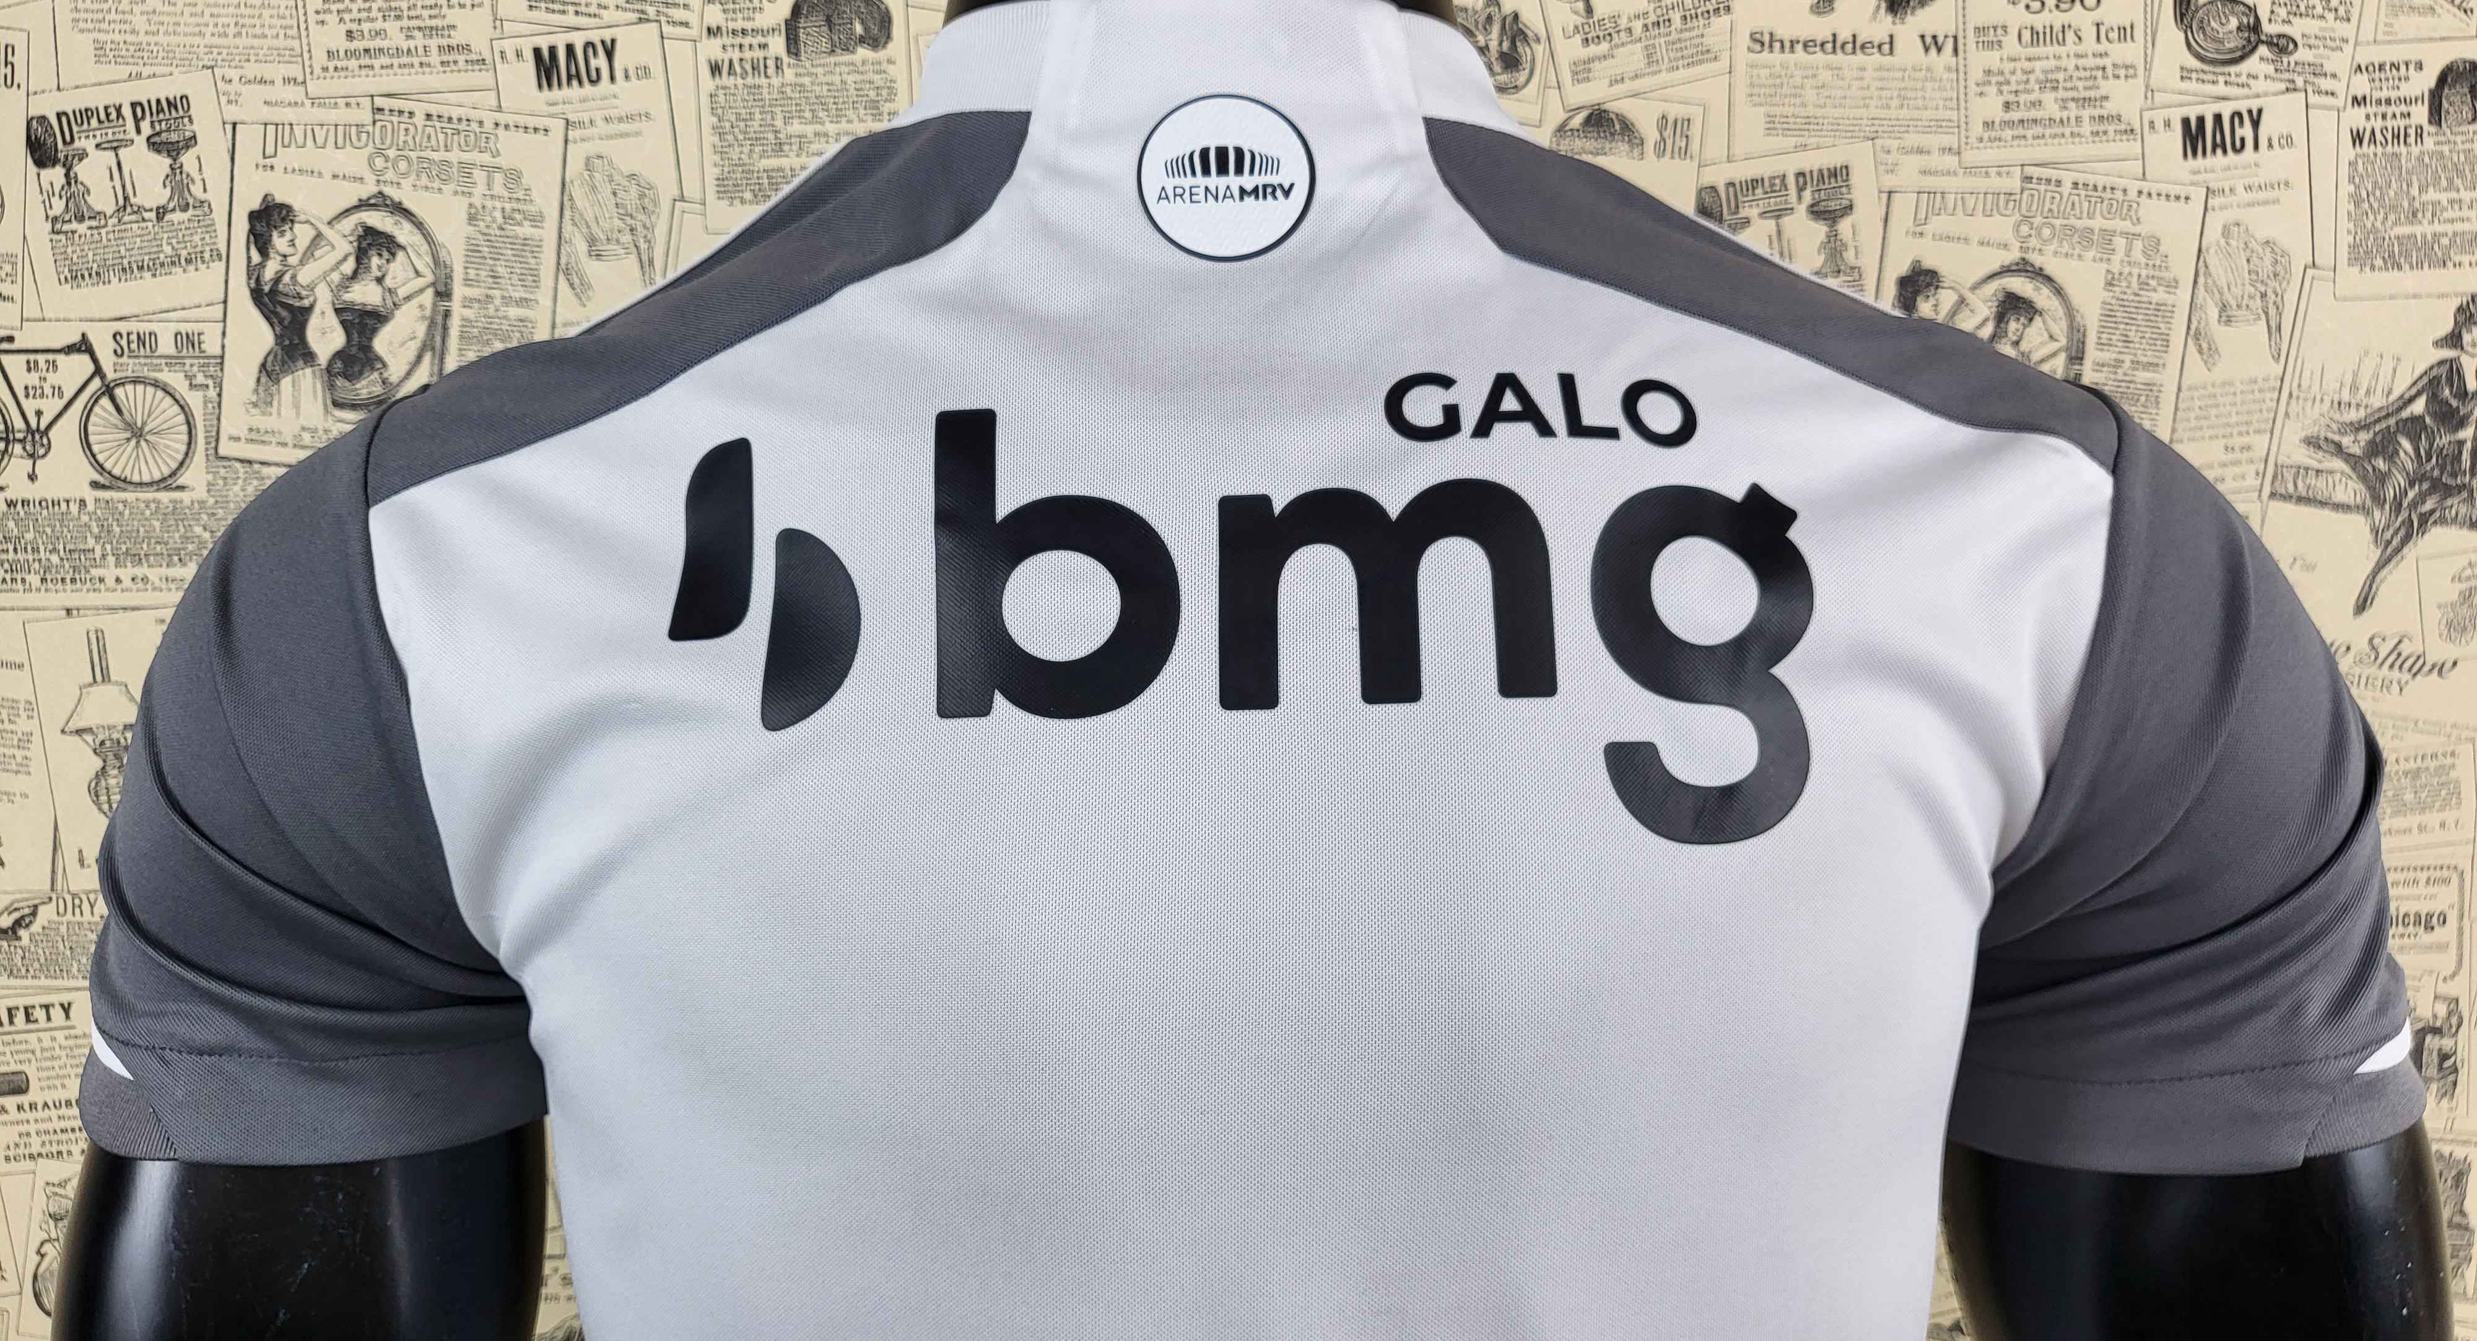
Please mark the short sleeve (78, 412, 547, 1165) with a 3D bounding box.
[{"bbox_3d":[-0.247,0.026,0.505,0.118,0.190,0.150,1,6,2],"label":"short sleeve"}]

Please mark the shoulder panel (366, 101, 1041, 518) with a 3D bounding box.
[{"bbox_3d":[-0.138,-0.094,0.487,0.163,0.095,0.085,1,6,2],"label":"shoulder panel"}]

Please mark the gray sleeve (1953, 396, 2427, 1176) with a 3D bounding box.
[{"bbox_3d":[0.251,0.026,0.498,0.118,0.190,0.150,1,6,2],"label":"gray sleeve"}]

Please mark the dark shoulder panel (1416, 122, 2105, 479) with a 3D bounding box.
[{"bbox_3d":[0.135,-0.095,0.480,0.168,0.090,0.085,1,6,2],"label":"dark shoulder panel"}]

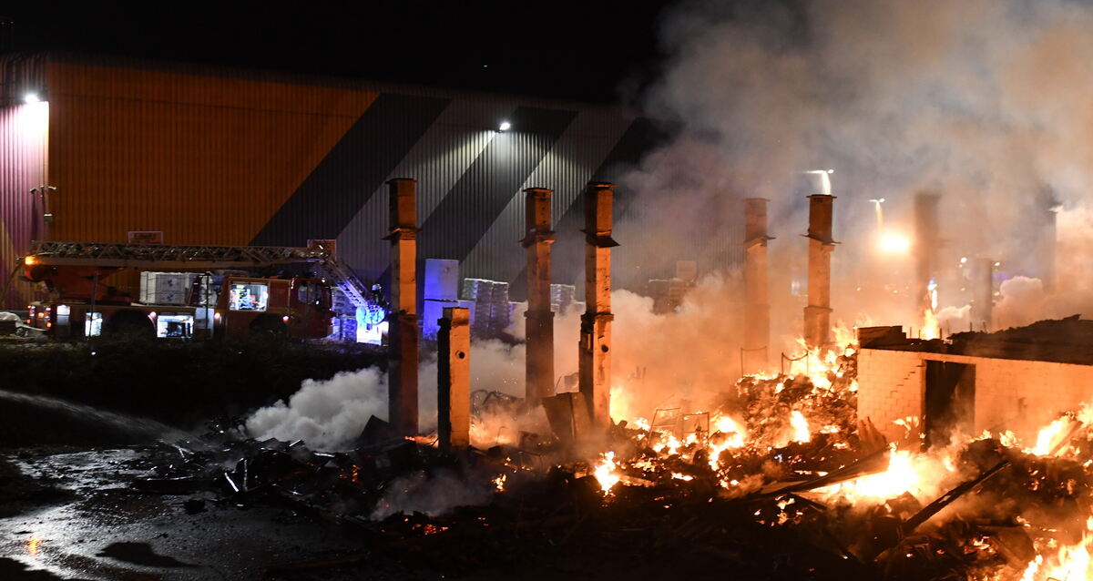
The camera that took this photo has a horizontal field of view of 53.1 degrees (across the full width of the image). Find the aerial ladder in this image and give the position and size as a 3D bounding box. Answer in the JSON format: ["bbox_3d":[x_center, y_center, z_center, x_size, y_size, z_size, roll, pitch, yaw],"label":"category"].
[{"bbox_3d":[-12.000,0.150,38.609,11.300,3.450,2.600,-1,1,-36],"label":"aerial ladder"}]

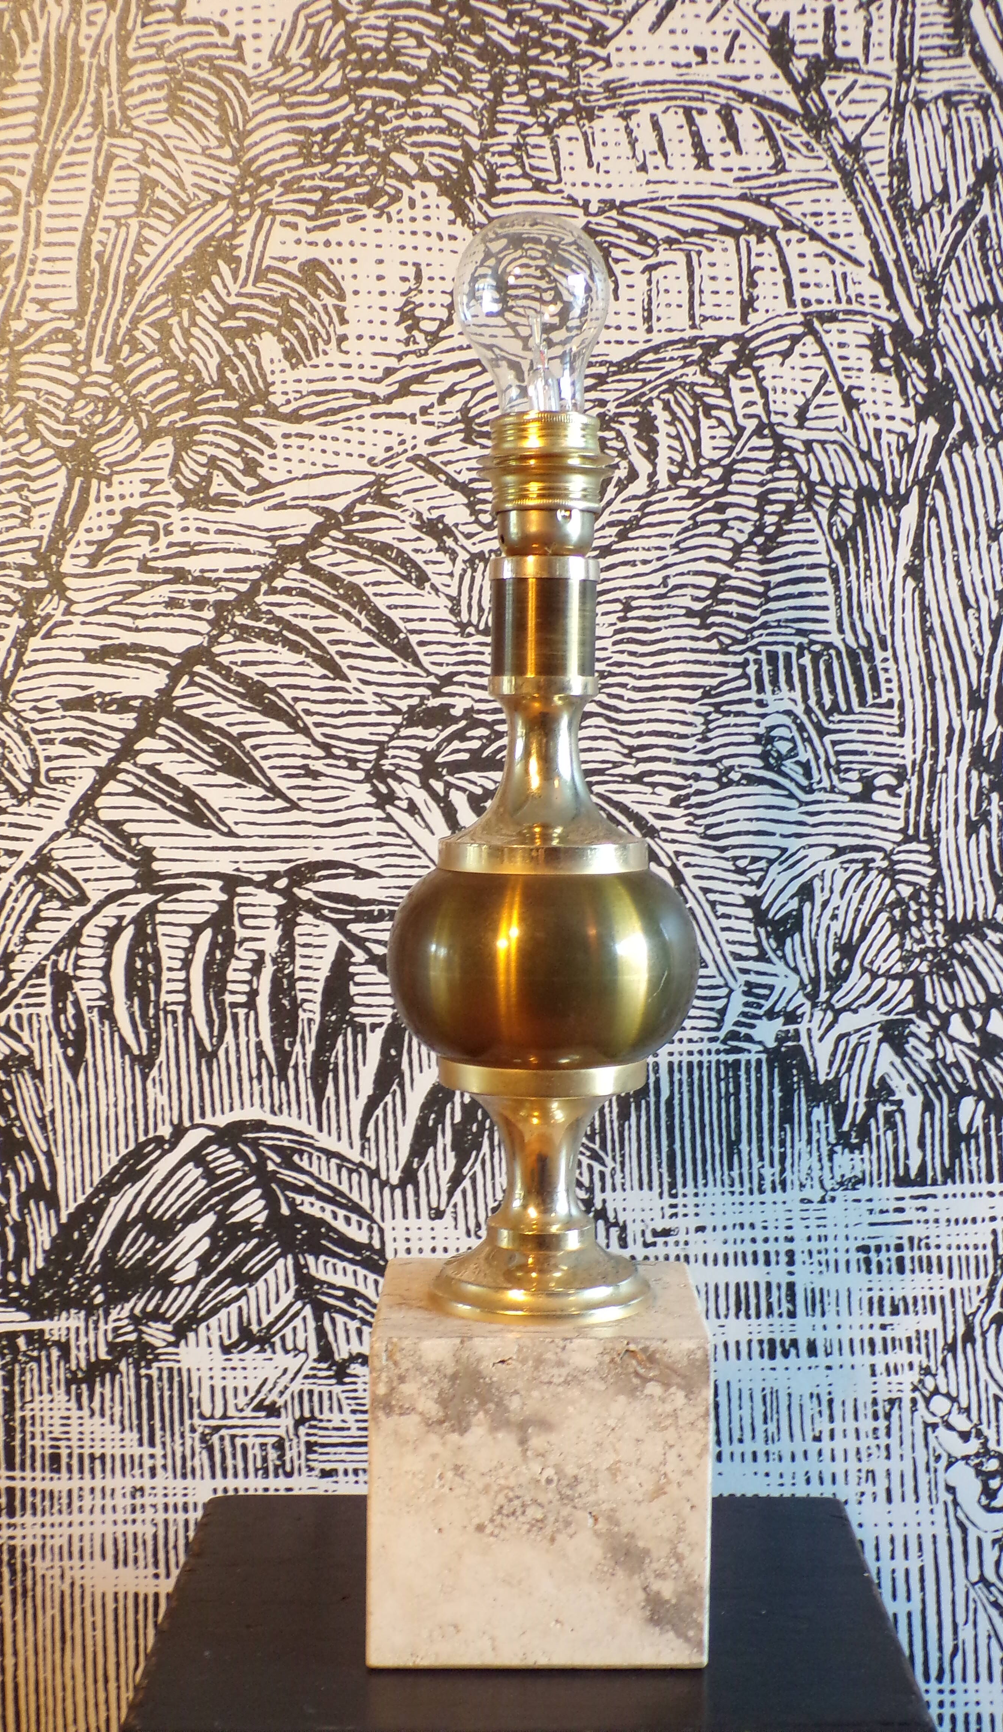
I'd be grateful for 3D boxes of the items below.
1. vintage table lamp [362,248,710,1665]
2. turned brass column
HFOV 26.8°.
[{"bbox_3d":[0.015,0.022,0.789,0.121,0.523,0.118,1,4,0],"label":"vintage table lamp"},{"bbox_3d":[0.016,-0.038,0.785,0.117,0.404,0.117,1,4,0],"label":"turned brass column"}]

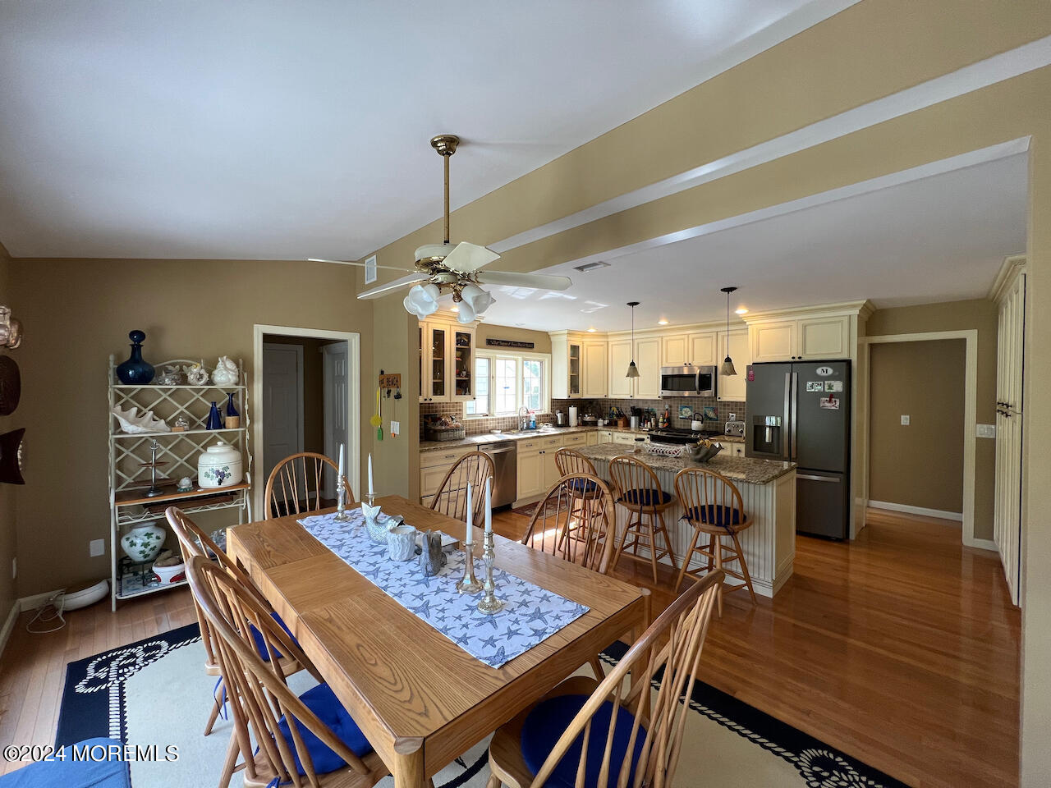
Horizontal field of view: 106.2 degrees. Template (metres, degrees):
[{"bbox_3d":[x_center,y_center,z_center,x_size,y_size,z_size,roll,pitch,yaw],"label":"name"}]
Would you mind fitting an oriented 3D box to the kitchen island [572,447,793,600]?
[{"bbox_3d":[1.375,1.050,3.739,0.900,0.915,1.840,-1,2,-45],"label":"kitchen island"}]

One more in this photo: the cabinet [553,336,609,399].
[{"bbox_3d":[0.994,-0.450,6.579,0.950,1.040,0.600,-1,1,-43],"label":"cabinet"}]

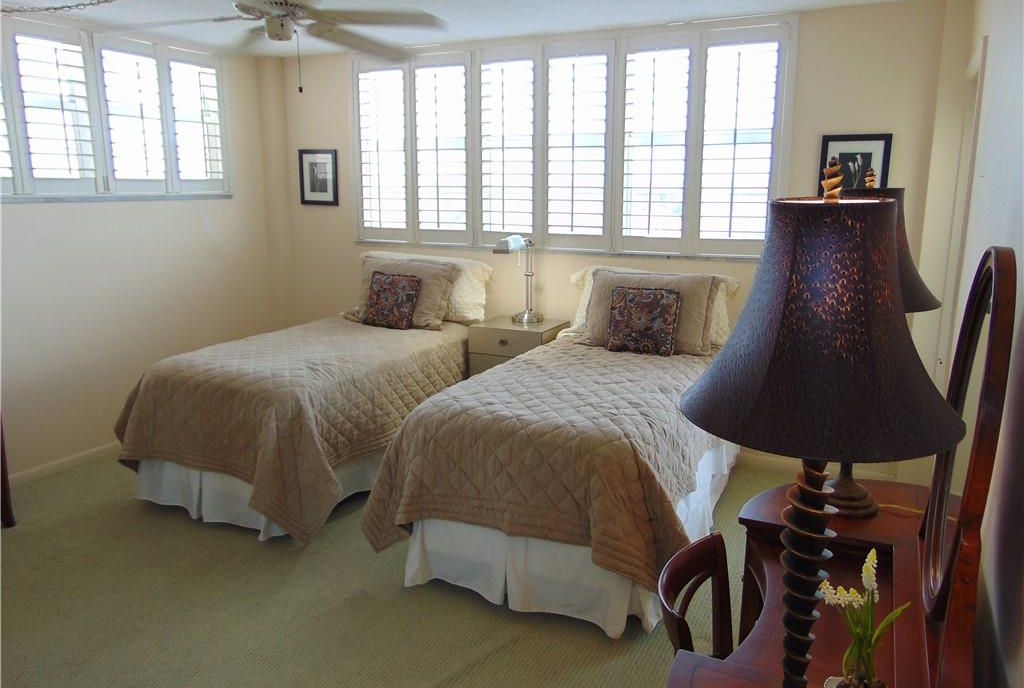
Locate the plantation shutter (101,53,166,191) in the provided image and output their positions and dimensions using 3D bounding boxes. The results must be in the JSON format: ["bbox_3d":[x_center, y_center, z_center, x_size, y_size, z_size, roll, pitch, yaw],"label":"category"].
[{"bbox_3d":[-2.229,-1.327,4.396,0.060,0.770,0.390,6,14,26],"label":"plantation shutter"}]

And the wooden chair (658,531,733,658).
[{"bbox_3d":[0.522,0.862,1.511,0.470,0.800,0.440,6,13,24],"label":"wooden chair"}]

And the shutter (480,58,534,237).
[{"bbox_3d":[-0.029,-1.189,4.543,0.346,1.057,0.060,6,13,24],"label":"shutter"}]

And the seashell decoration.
[{"bbox_3d":[0.374,-0.192,0.864,0.028,0.054,0.028,6,14,26],"label":"seashell decoration"}]

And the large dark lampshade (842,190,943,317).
[{"bbox_3d":[0.870,-0.235,1.796,0.326,0.264,0.326,6,14,26],"label":"large dark lampshade"}]

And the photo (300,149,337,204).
[{"bbox_3d":[-1.398,-1.198,5.330,0.347,0.390,0.025,6,14,26],"label":"photo"}]

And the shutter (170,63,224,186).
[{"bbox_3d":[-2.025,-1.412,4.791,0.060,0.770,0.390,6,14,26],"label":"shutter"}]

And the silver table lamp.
[{"bbox_3d":[0.023,-0.400,4.525,0.290,0.525,0.180,-3,12,-13],"label":"silver table lamp"}]

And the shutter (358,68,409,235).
[{"bbox_3d":[-0.852,-1.264,4.919,0.329,1.071,0.060,6,13,24],"label":"shutter"}]

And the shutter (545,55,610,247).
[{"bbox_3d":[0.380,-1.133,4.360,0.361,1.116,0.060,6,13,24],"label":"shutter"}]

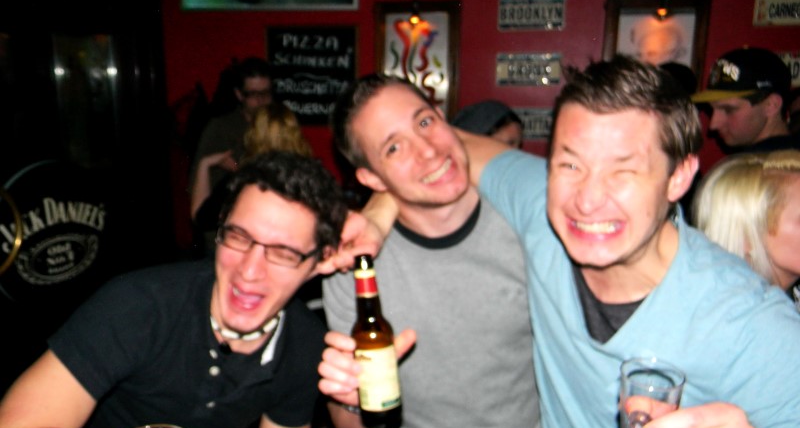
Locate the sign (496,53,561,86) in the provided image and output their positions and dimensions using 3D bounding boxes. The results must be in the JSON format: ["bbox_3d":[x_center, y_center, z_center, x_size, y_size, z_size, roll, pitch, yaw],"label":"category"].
[{"bbox_3d":[0.604,-0.679,3.036,0.294,0.153,0.020,3,9,13],"label":"sign"}]

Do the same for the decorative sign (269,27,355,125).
[{"bbox_3d":[-0.443,-0.694,3.279,0.488,0.492,0.030,3,9,13],"label":"decorative sign"}]

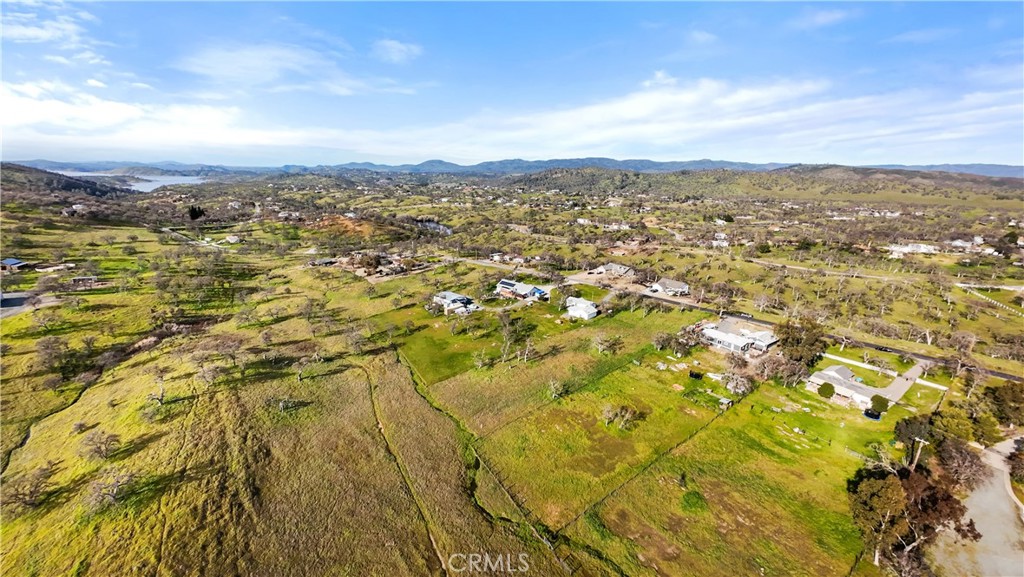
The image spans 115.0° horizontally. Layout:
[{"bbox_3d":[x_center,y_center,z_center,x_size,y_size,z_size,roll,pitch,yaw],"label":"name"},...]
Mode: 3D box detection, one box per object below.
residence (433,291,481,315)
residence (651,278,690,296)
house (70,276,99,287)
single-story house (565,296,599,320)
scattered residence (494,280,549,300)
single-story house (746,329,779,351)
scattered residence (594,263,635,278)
[{"bbox_3d":[-35.260,7.810,197.650,19.500,4.800,14.000,17,26,38],"label":"residence"},{"bbox_3d":[106.890,-0.760,220.330,19.000,5.200,13.500,14,24,33],"label":"residence"},{"bbox_3d":[-301.180,-4.930,229.310,13.500,3.700,6.500,-3,20,-8],"label":"house"},{"bbox_3d":[41.380,11.810,186.770,12.500,4.800,15.500,17,26,38],"label":"single-story house"},{"bbox_3d":[4.640,0.650,216.790,28.000,5.000,14.000,15,25,34],"label":"scattered residence"},{"bbox_3d":[118.430,23.900,154.660,13.000,4.300,9.500,-16,26,-37],"label":"single-story house"},{"bbox_3d":[81.390,-14.250,257.280,23.000,5.000,14.000,15,25,35],"label":"scattered residence"}]

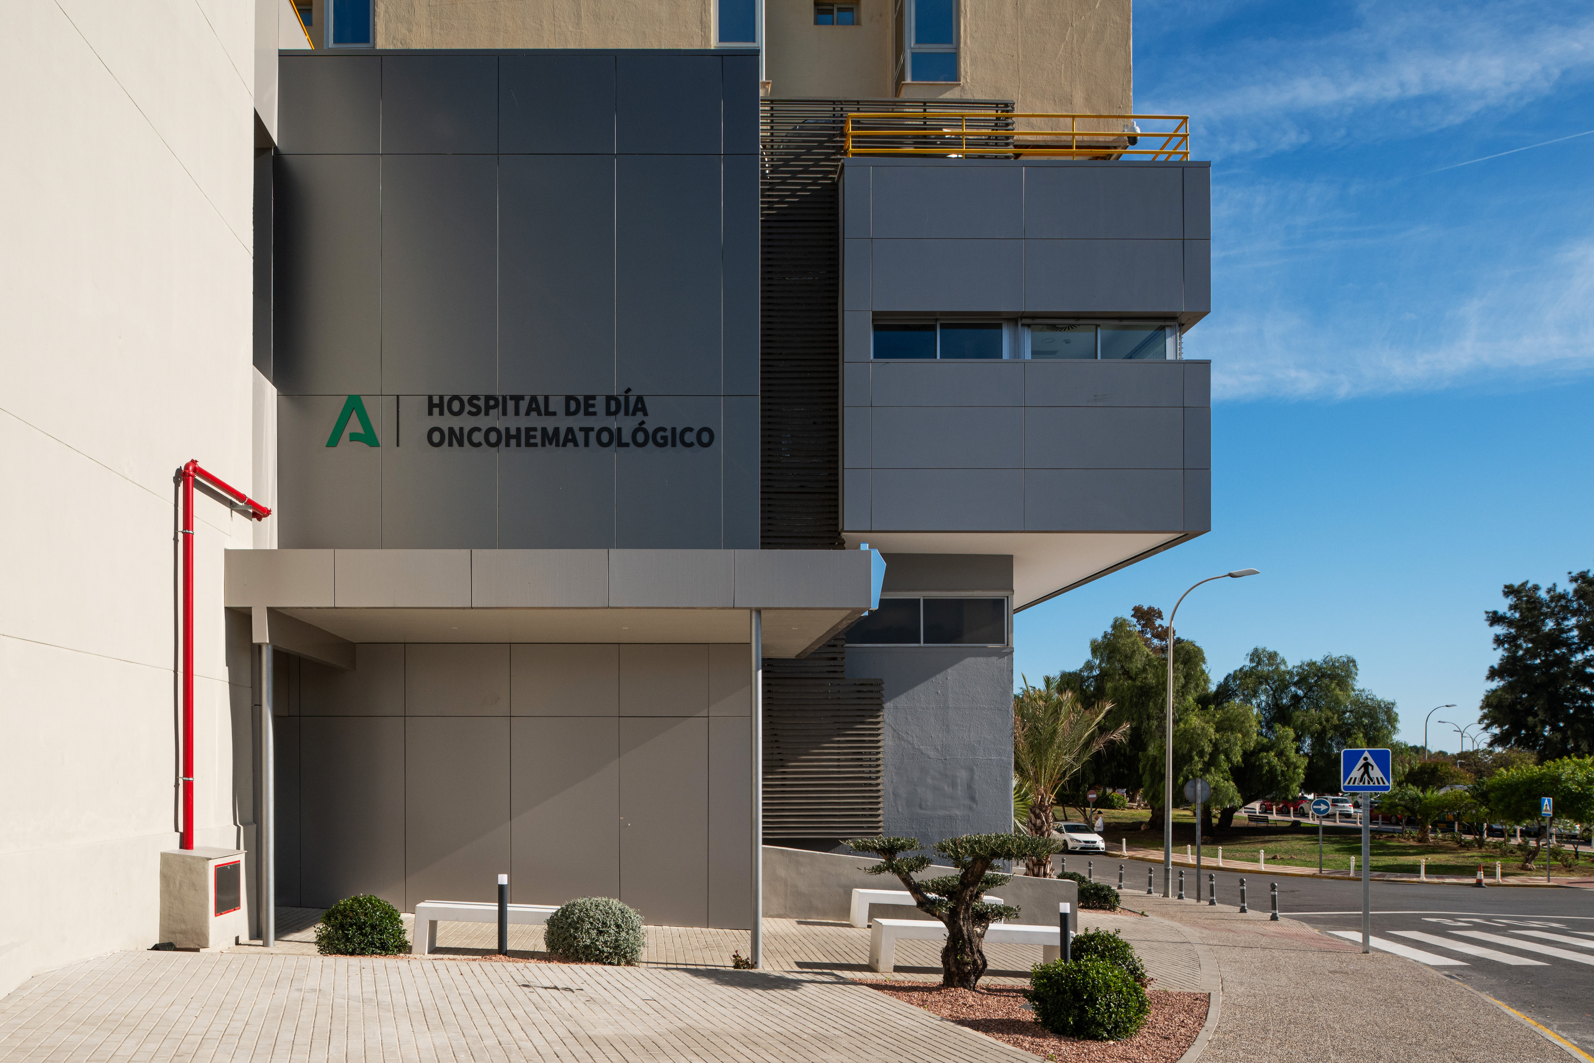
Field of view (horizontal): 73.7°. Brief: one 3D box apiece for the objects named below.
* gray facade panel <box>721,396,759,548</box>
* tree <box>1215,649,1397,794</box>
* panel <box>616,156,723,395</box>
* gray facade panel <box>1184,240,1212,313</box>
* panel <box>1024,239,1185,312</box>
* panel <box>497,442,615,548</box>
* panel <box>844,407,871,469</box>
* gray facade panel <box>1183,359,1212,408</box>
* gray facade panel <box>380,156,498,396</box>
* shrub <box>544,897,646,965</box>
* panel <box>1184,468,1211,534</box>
[{"bbox_3d":[-0.610,-0.597,11.730,0.411,1.797,0.060,0,0,0],"label":"gray facade panel"},{"bbox_3d":[32.474,12.916,68.000,11.500,11.000,10.500,0,0,0],"label":"tree"},{"bbox_3d":[-1.402,-2.816,11.730,1.172,2.641,0.060,0,0,0],"label":"panel"},{"bbox_3d":[5.051,-3.220,13.395,0.337,0.925,0.050,0,0,0],"label":"gray facade panel"},{"bbox_3d":[4.032,-3.356,13.930,2.101,0.962,0.060,0,0,0],"label":"panel"},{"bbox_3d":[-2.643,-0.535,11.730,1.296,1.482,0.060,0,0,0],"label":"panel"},{"bbox_3d":[0.784,-1.214,13.830,0.356,0.809,0.060,0,-2,0],"label":"panel"},{"bbox_3d":[5.275,-1.941,14.030,0.361,0.616,0.060,0,0,0],"label":"gray facade panel"},{"bbox_3d":[-3.834,-2.747,11.430,1.269,2.580,0.060,0,-2,0],"label":"gray facade panel"},{"bbox_3d":[-1.917,3.795,10.100,0.959,0.651,0.950,0,0,0],"label":"shrub"},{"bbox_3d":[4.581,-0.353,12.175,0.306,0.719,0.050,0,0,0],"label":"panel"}]

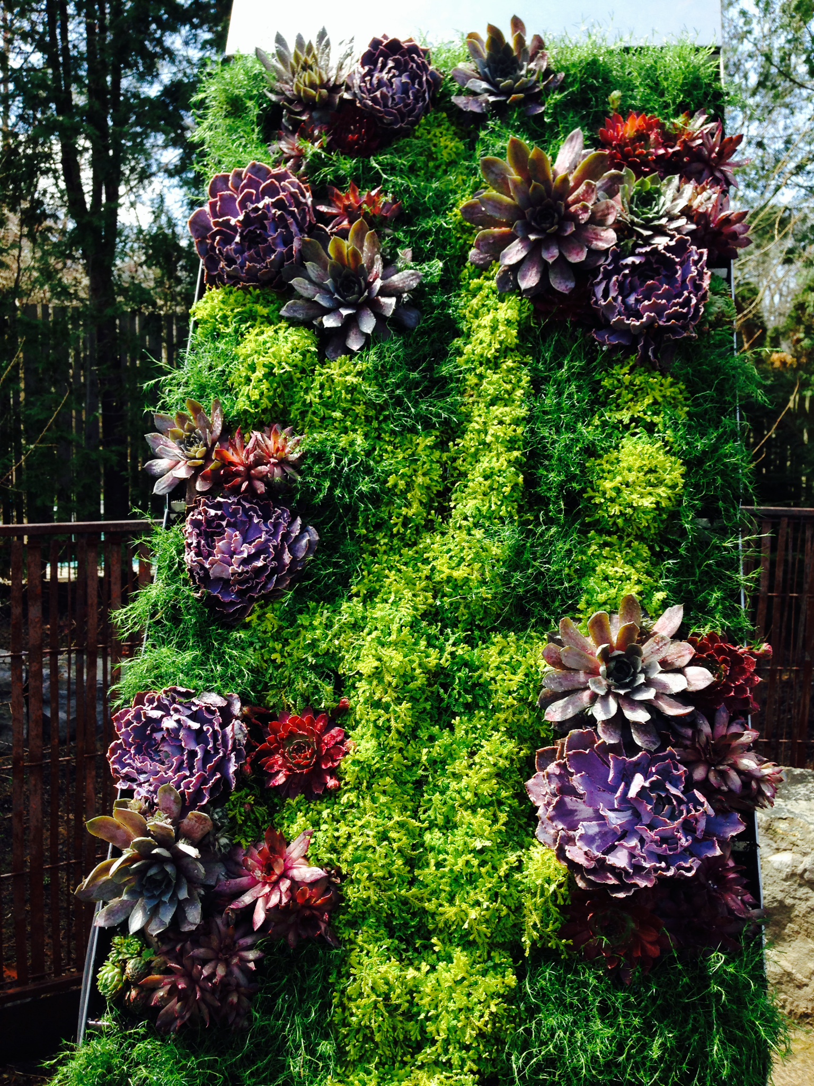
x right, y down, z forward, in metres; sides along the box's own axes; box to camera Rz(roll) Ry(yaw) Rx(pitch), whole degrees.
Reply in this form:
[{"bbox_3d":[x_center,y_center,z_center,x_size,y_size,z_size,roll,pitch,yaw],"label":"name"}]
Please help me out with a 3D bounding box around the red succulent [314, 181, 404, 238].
[{"bbox_3d":[-0.056,-0.388,1.219,0.100,0.100,0.050,1,-19,7],"label":"red succulent"}]

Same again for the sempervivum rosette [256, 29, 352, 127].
[{"bbox_3d":[-0.123,-0.562,1.253,0.120,0.120,0.066,2,-19,6],"label":"sempervivum rosette"}]

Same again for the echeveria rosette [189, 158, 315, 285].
[{"bbox_3d":[-0.181,-0.371,1.210,0.150,0.150,0.082,1,-19,7],"label":"echeveria rosette"}]

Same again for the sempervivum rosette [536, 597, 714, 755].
[{"bbox_3d":[0.209,0.124,0.991,0.165,0.165,0.074,1,-19,7],"label":"sempervivum rosette"}]

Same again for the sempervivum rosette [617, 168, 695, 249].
[{"bbox_3d":[0.282,-0.379,1.177,0.097,0.097,0.048,1,-19,7],"label":"sempervivum rosette"}]

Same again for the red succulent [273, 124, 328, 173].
[{"bbox_3d":[-0.130,-0.481,1.265,0.075,0.075,0.041,1,-19,7],"label":"red succulent"}]

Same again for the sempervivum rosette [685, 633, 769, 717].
[{"bbox_3d":[0.298,0.125,0.980,0.084,0.084,0.042,5,-19,-5],"label":"sempervivum rosette"}]

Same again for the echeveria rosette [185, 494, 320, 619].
[{"bbox_3d":[-0.163,0.016,1.075,0.134,0.134,0.070,1,-19,7],"label":"echeveria rosette"}]

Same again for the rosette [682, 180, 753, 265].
[{"bbox_3d":[0.344,-0.361,1.163,0.088,0.088,0.048,1,-19,7],"label":"rosette"}]

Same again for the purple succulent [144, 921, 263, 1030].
[{"bbox_3d":[-0.185,0.387,0.933,0.103,0.103,0.043,2,-19,6],"label":"purple succulent"}]

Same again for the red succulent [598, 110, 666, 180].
[{"bbox_3d":[0.261,-0.457,1.191,0.083,0.083,0.041,2,-19,6],"label":"red succulent"}]

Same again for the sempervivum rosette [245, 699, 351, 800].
[{"bbox_3d":[-0.105,0.203,1.014,0.097,0.097,0.047,1,-19,7],"label":"sempervivum rosette"}]

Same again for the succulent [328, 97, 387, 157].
[{"bbox_3d":[-0.057,-0.501,1.238,0.080,0.080,0.040,2,-11,4],"label":"succulent"}]

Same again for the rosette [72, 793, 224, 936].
[{"bbox_3d":[-0.239,0.295,0.959,0.131,0.131,0.066,2,-19,6],"label":"rosette"}]

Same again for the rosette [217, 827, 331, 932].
[{"bbox_3d":[-0.126,0.316,0.973,0.104,0.104,0.052,1,-19,7],"label":"rosette"}]

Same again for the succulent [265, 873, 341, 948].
[{"bbox_3d":[-0.095,0.335,0.948,0.068,0.068,0.034,2,-19,6],"label":"succulent"}]

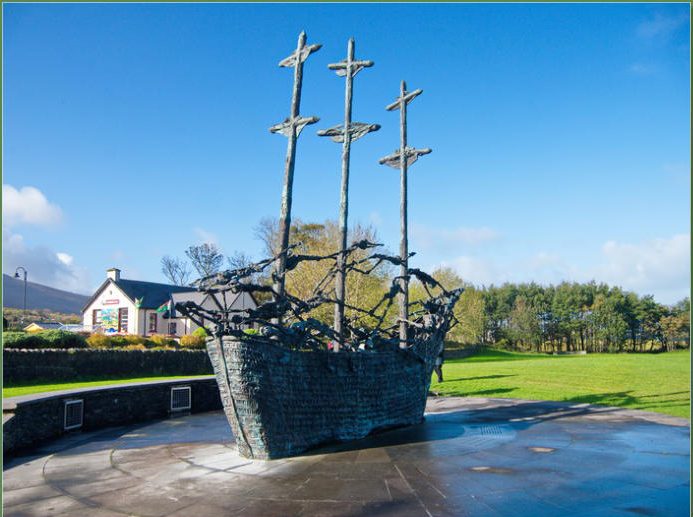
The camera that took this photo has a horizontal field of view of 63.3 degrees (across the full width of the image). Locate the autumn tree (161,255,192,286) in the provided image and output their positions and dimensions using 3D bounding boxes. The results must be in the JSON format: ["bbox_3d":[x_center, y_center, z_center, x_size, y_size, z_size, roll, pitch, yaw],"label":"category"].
[{"bbox_3d":[-23.969,4.595,79.990,4.600,10.390,4.400,-1,-6,0],"label":"autumn tree"}]

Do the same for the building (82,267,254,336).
[{"bbox_3d":[-17.714,4.931,63.037,15.000,6.980,15.500,-3,-6,20],"label":"building"}]

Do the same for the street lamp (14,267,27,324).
[{"bbox_3d":[-32.517,3.893,55.951,1.200,6.120,0.400,1,-6,-20],"label":"street lamp"}]

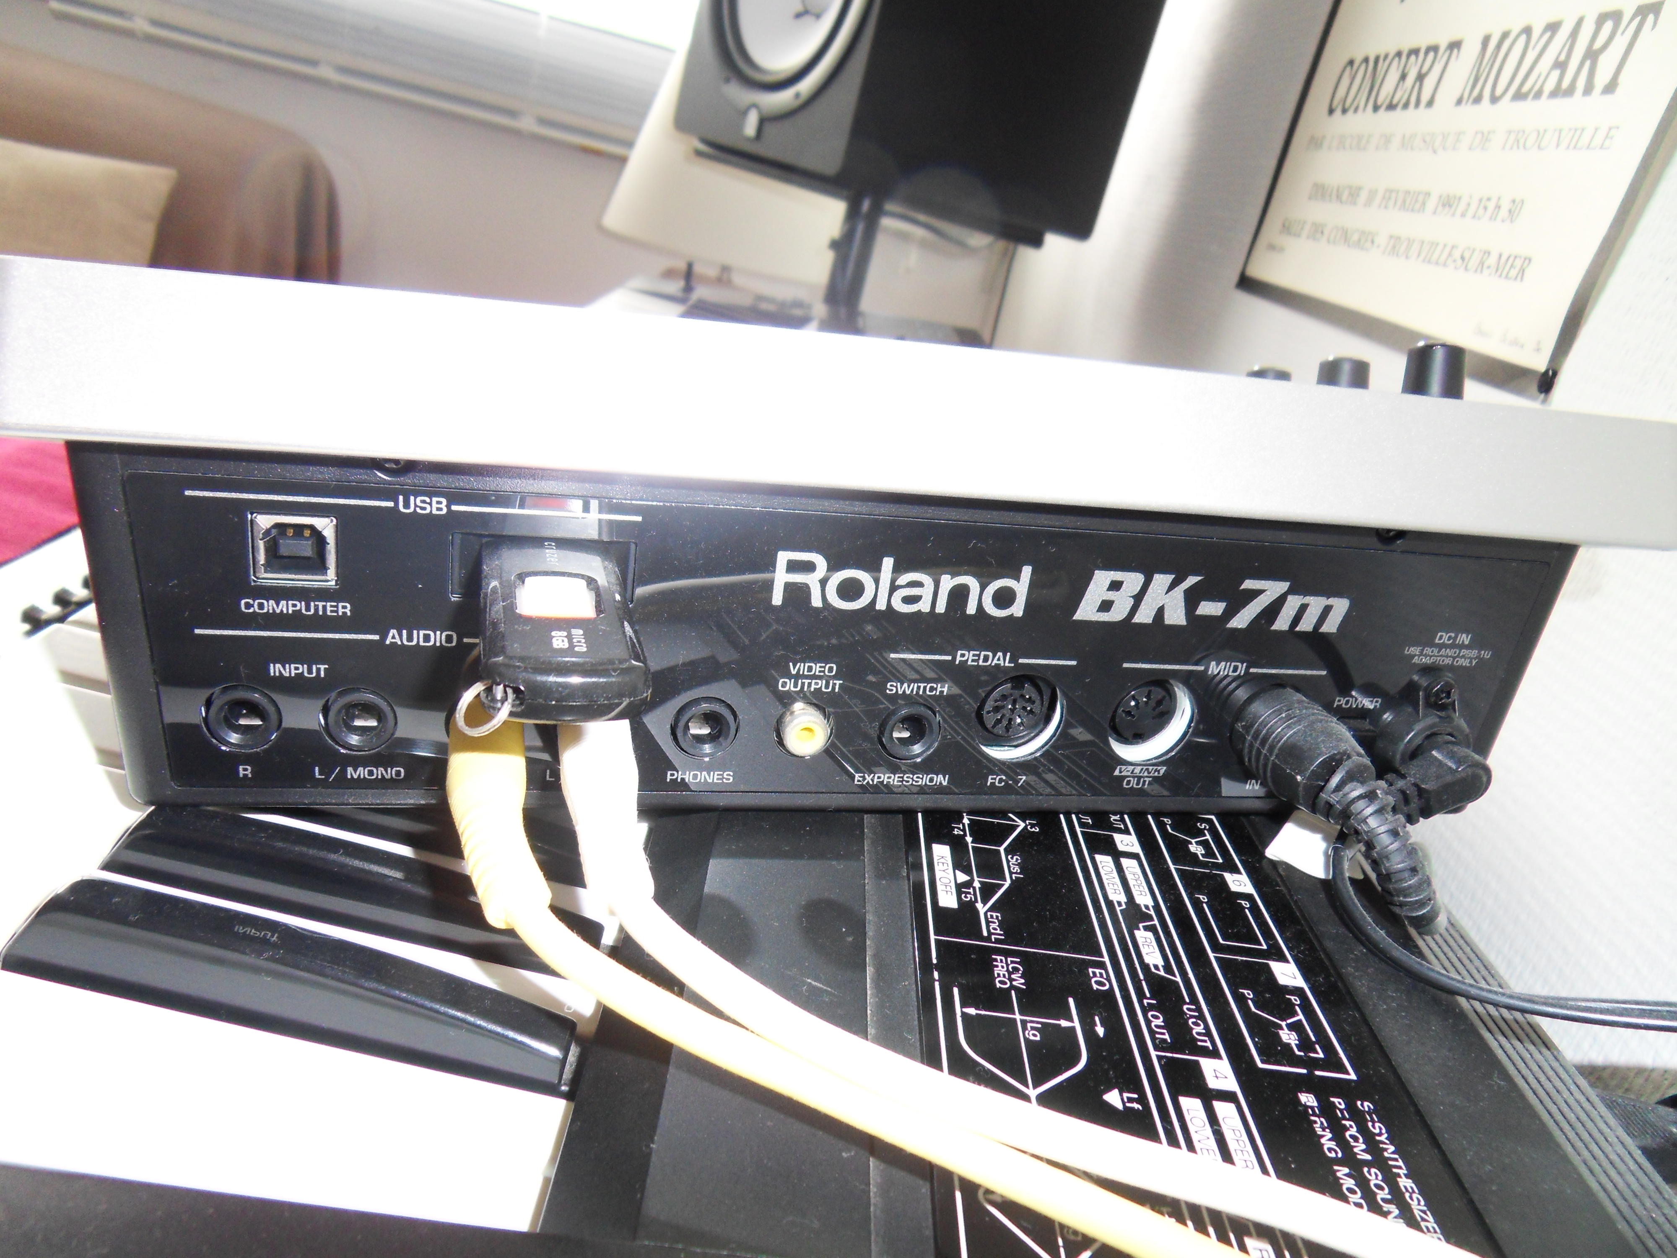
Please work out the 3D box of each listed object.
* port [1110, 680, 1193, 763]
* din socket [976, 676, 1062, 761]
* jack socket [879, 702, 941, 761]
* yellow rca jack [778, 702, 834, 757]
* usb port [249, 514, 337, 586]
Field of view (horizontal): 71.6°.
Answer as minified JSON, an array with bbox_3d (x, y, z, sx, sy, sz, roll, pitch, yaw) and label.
[{"bbox_3d":[0.061,0.017,0.230,0.018,0.018,0.009,2,20,-13],"label":"port"},{"bbox_3d":[0.034,0.016,0.224,0.018,0.018,0.009,2,20,-13],"label":"din socket"},{"bbox_3d":[0.013,0.018,0.220,0.012,0.012,0.009,2,20,-13],"label":"jack socket"},{"bbox_3d":[-0.006,0.018,0.213,0.010,0.010,0.009,2,20,-13],"label":"yellow rca jack"},{"bbox_3d":[-0.087,-0.014,0.188,0.012,0.011,0.010,2,20,-13],"label":"usb port"}]

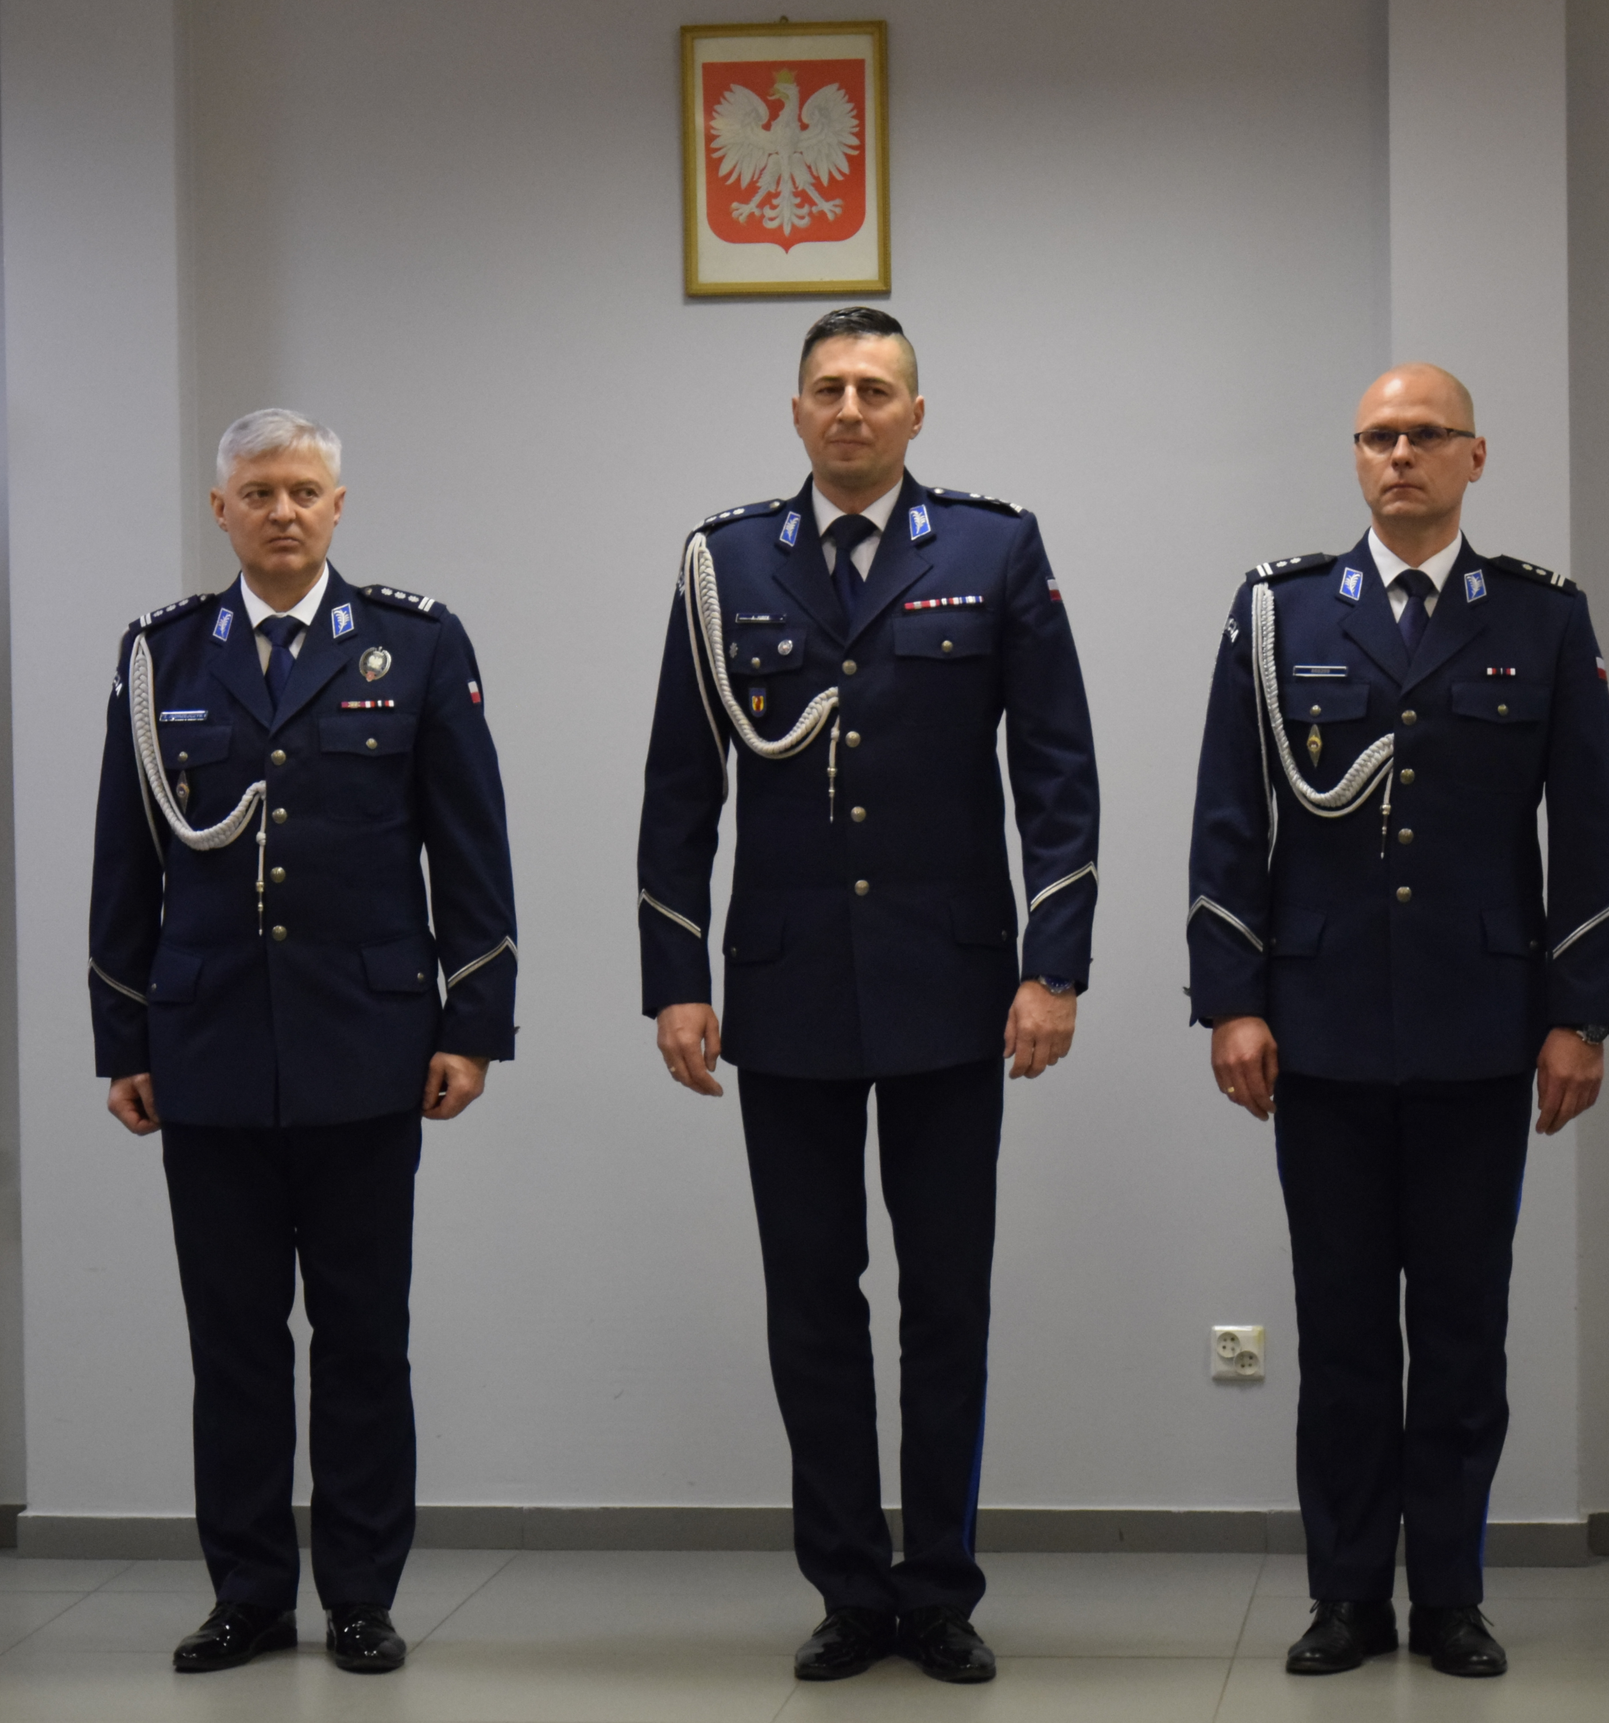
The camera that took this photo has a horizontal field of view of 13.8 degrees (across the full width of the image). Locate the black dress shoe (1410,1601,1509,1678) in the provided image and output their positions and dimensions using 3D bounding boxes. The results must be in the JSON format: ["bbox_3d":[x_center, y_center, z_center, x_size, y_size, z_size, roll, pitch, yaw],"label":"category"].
[{"bbox_3d":[0.932,1.087,9.531,0.107,0.110,0.300,-1,2,-11],"label":"black dress shoe"}]

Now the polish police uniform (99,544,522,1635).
[{"bbox_3d":[-0.725,0.338,9.670,0.610,1.526,0.330,0,2,9],"label":"polish police uniform"}]

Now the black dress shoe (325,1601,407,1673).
[{"bbox_3d":[-0.640,1.101,9.686,0.107,0.110,0.300,-1,2,-11],"label":"black dress shoe"}]

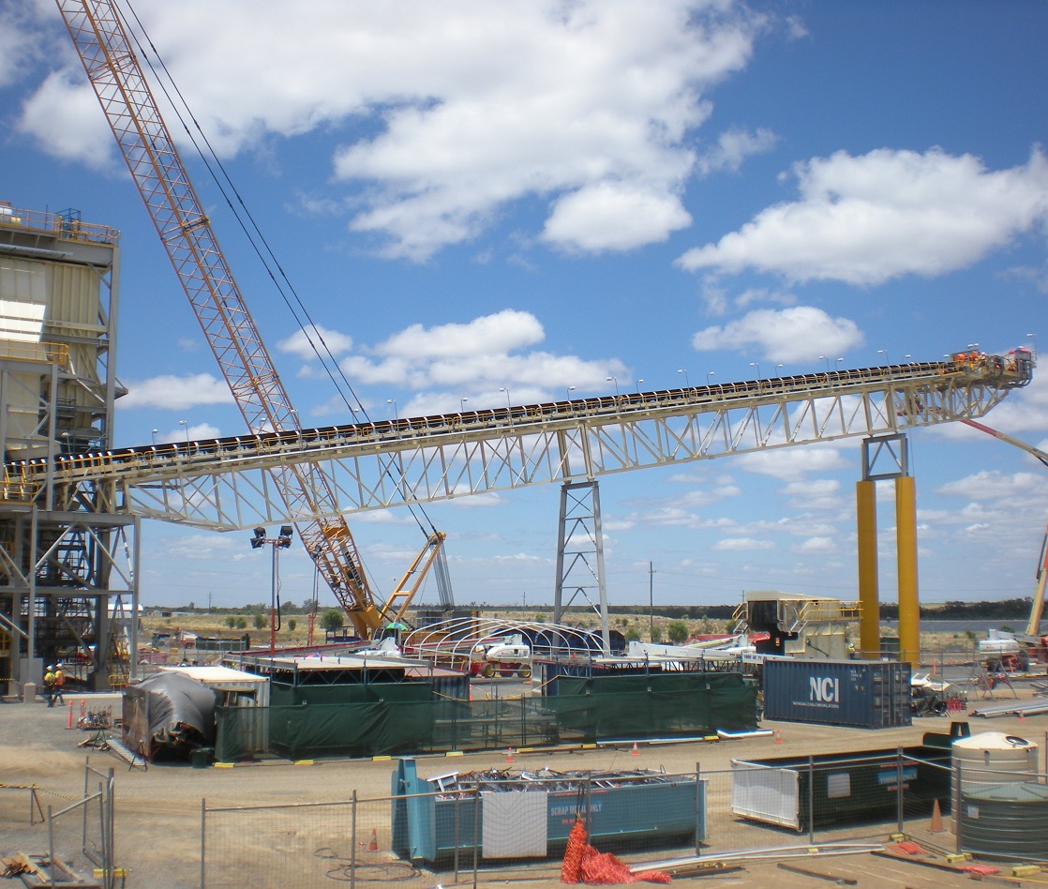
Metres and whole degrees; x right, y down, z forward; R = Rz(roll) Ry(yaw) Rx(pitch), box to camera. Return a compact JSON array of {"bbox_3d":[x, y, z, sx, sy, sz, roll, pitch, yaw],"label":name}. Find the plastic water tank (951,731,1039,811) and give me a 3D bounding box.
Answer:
[{"bbox_3d":[10.208,7.327,28.182,1.860,2.200,1.860,0,-7,0],"label":"plastic water tank"}]

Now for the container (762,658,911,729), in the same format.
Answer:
[{"bbox_3d":[13.339,10.581,55.699,2.438,2.591,6.058,5,-9,-34],"label":"container"}]

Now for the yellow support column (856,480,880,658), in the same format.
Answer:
[{"bbox_3d":[28.591,10.680,107.950,1.560,15.279,1.560,0,-7,0],"label":"yellow support column"}]

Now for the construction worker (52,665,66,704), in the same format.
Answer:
[{"bbox_3d":[-21.388,11.081,59.919,0.620,1.918,0.520,-2,-7,14],"label":"construction worker"}]

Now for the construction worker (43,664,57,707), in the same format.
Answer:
[{"bbox_3d":[-21.647,11.058,59.519,0.580,1.914,0.520,-2,-7,14],"label":"construction worker"}]

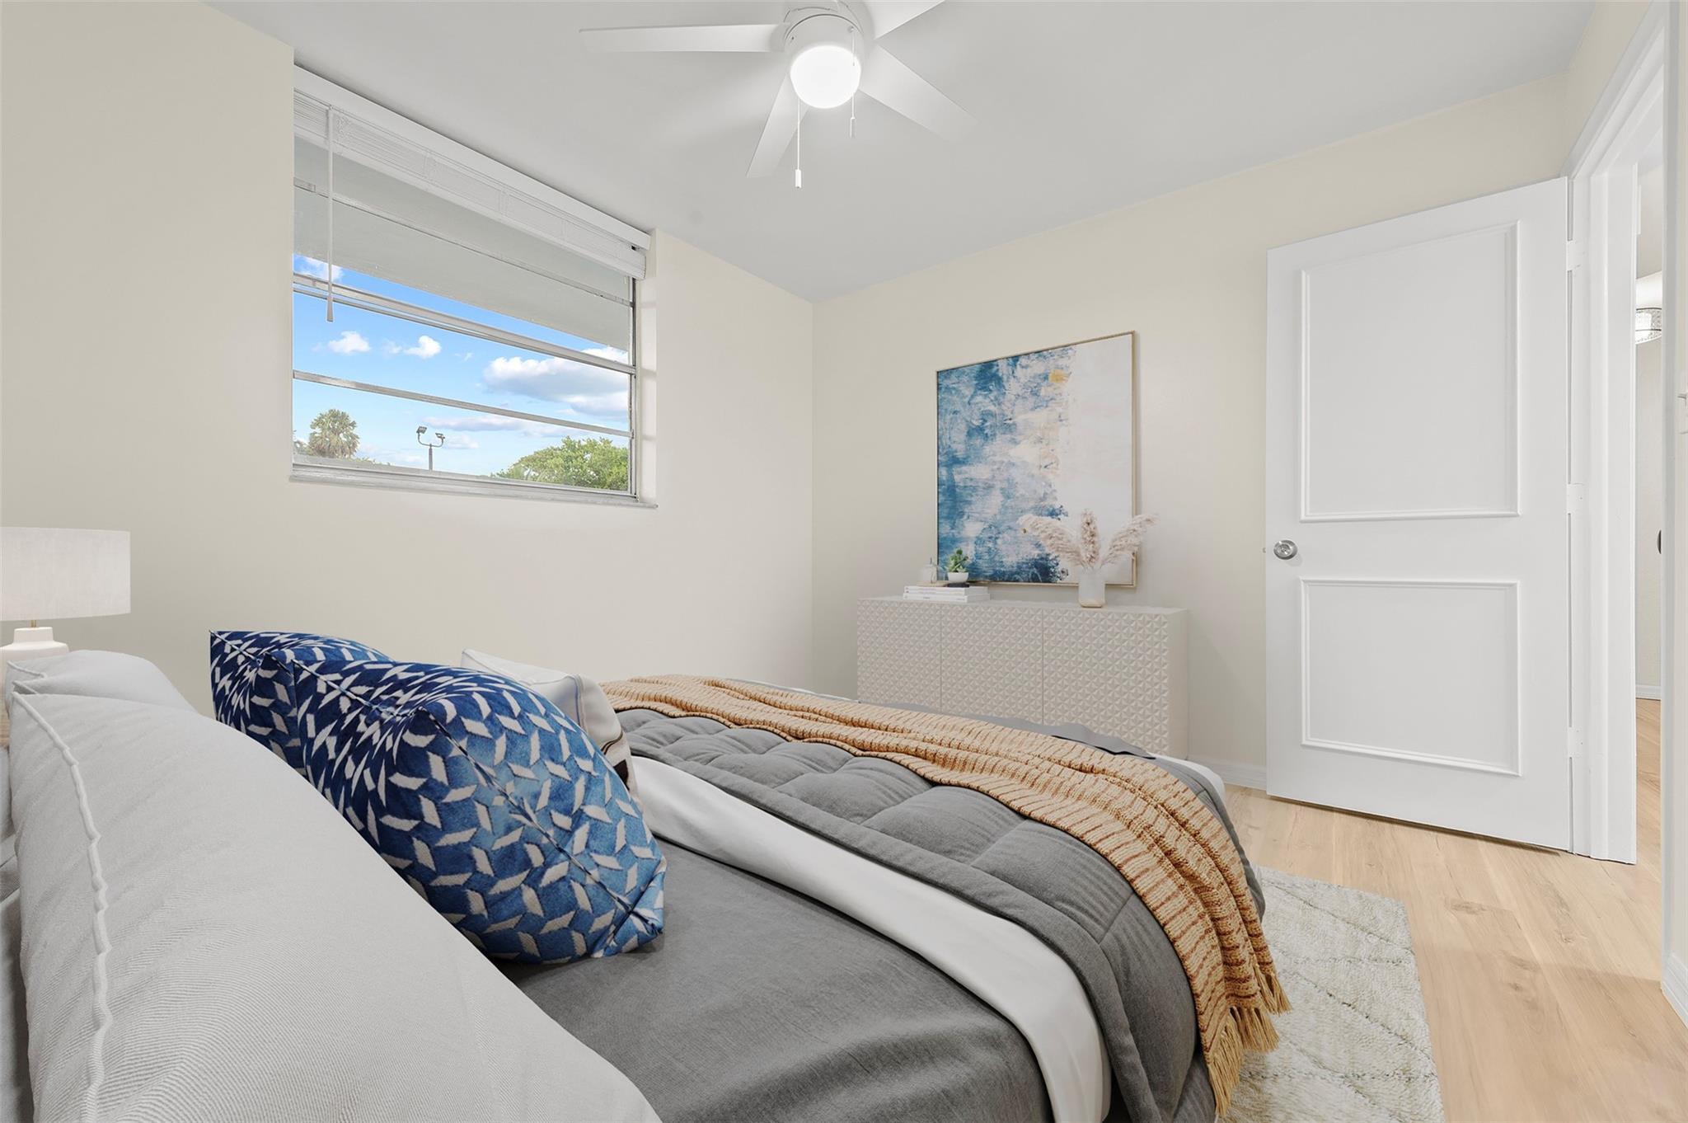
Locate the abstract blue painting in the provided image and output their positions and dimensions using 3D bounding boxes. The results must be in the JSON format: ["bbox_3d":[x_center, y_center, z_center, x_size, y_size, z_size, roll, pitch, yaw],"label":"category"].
[{"bbox_3d":[0.858,-0.436,3.086,0.960,1.090,0.035,0,0,37],"label":"abstract blue painting"}]

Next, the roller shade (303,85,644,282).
[{"bbox_3d":[-1.313,-1.400,2.534,0.075,0.210,1.290,0,0,37],"label":"roller shade"}]

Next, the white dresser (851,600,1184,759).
[{"bbox_3d":[0.740,0.536,2.983,1.410,0.690,0.360,0,0,37],"label":"white dresser"}]

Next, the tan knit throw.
[{"bbox_3d":[-0.014,0.555,1.634,1.840,0.350,0.560,0,0,37],"label":"tan knit throw"}]

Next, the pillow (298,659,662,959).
[{"bbox_3d":[-0.469,0.287,0.813,0.450,0.430,0.220,0,39,37],"label":"pillow"}]

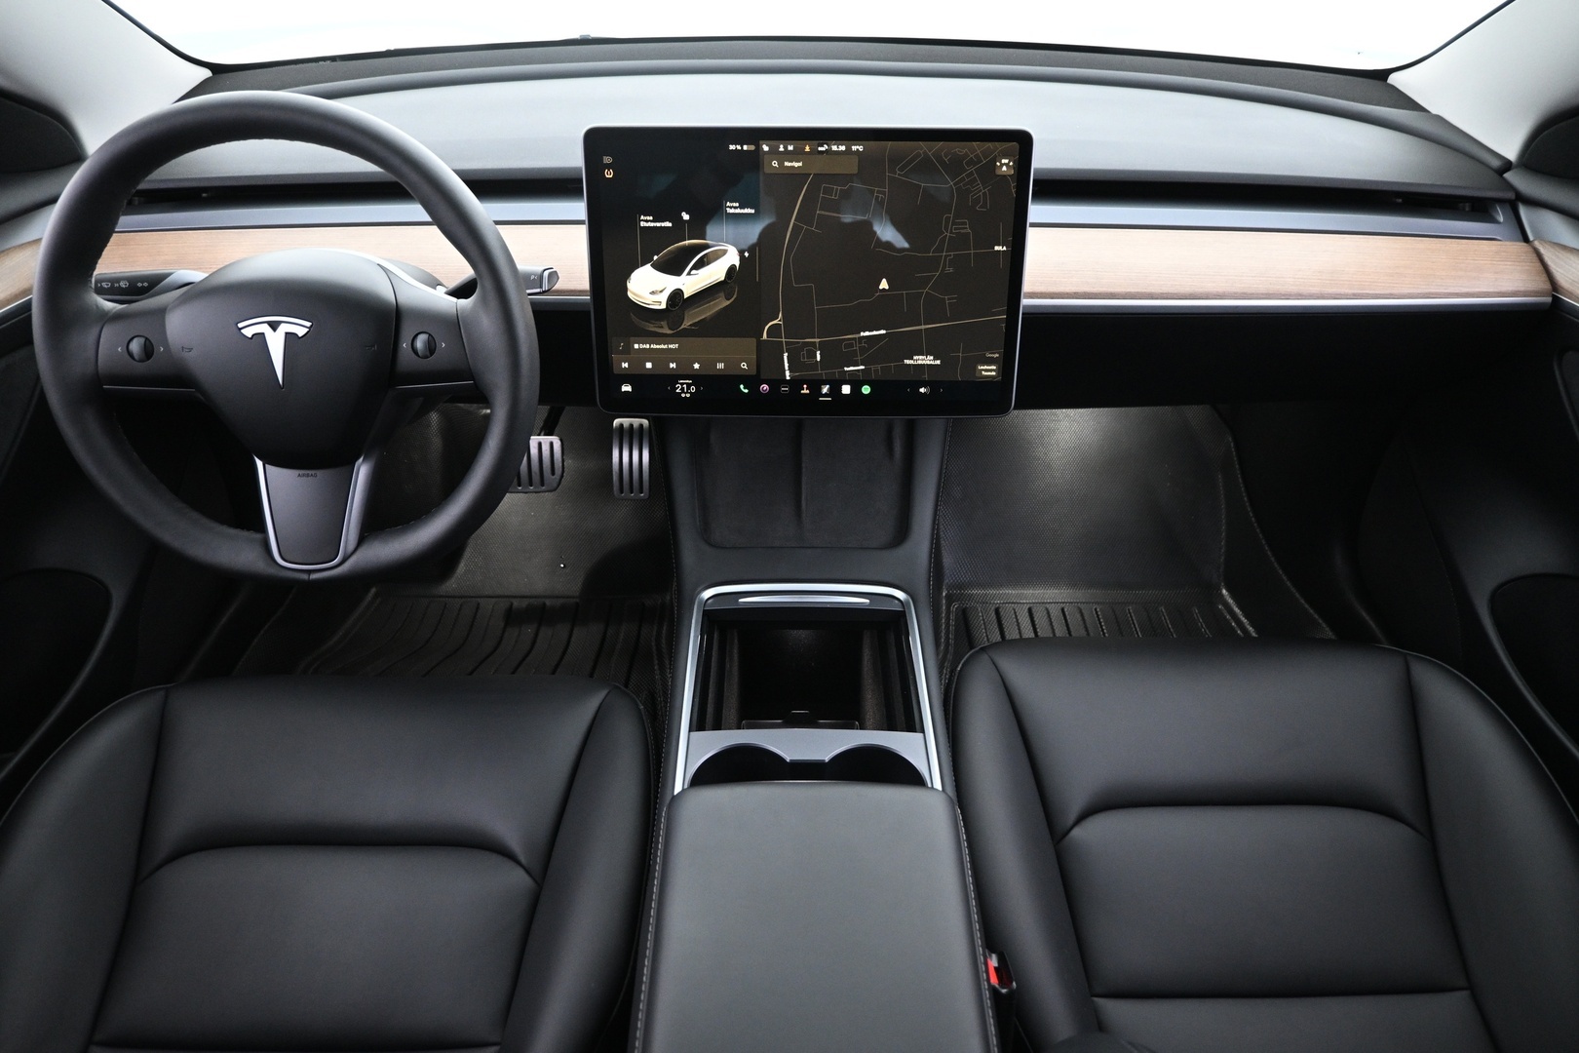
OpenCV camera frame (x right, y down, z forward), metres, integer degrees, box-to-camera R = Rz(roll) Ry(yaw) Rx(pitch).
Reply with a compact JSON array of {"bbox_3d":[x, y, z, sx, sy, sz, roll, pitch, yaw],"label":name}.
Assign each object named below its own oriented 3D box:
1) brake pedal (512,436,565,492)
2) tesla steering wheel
[{"bbox_3d":[-0.353,-0.085,1.440,0.090,0.080,0.030,0,6,0],"label":"brake pedal"},{"bbox_3d":[-0.364,-0.130,0.782,0.367,0.360,0.095,0,16,0],"label":"tesla steering wheel"}]

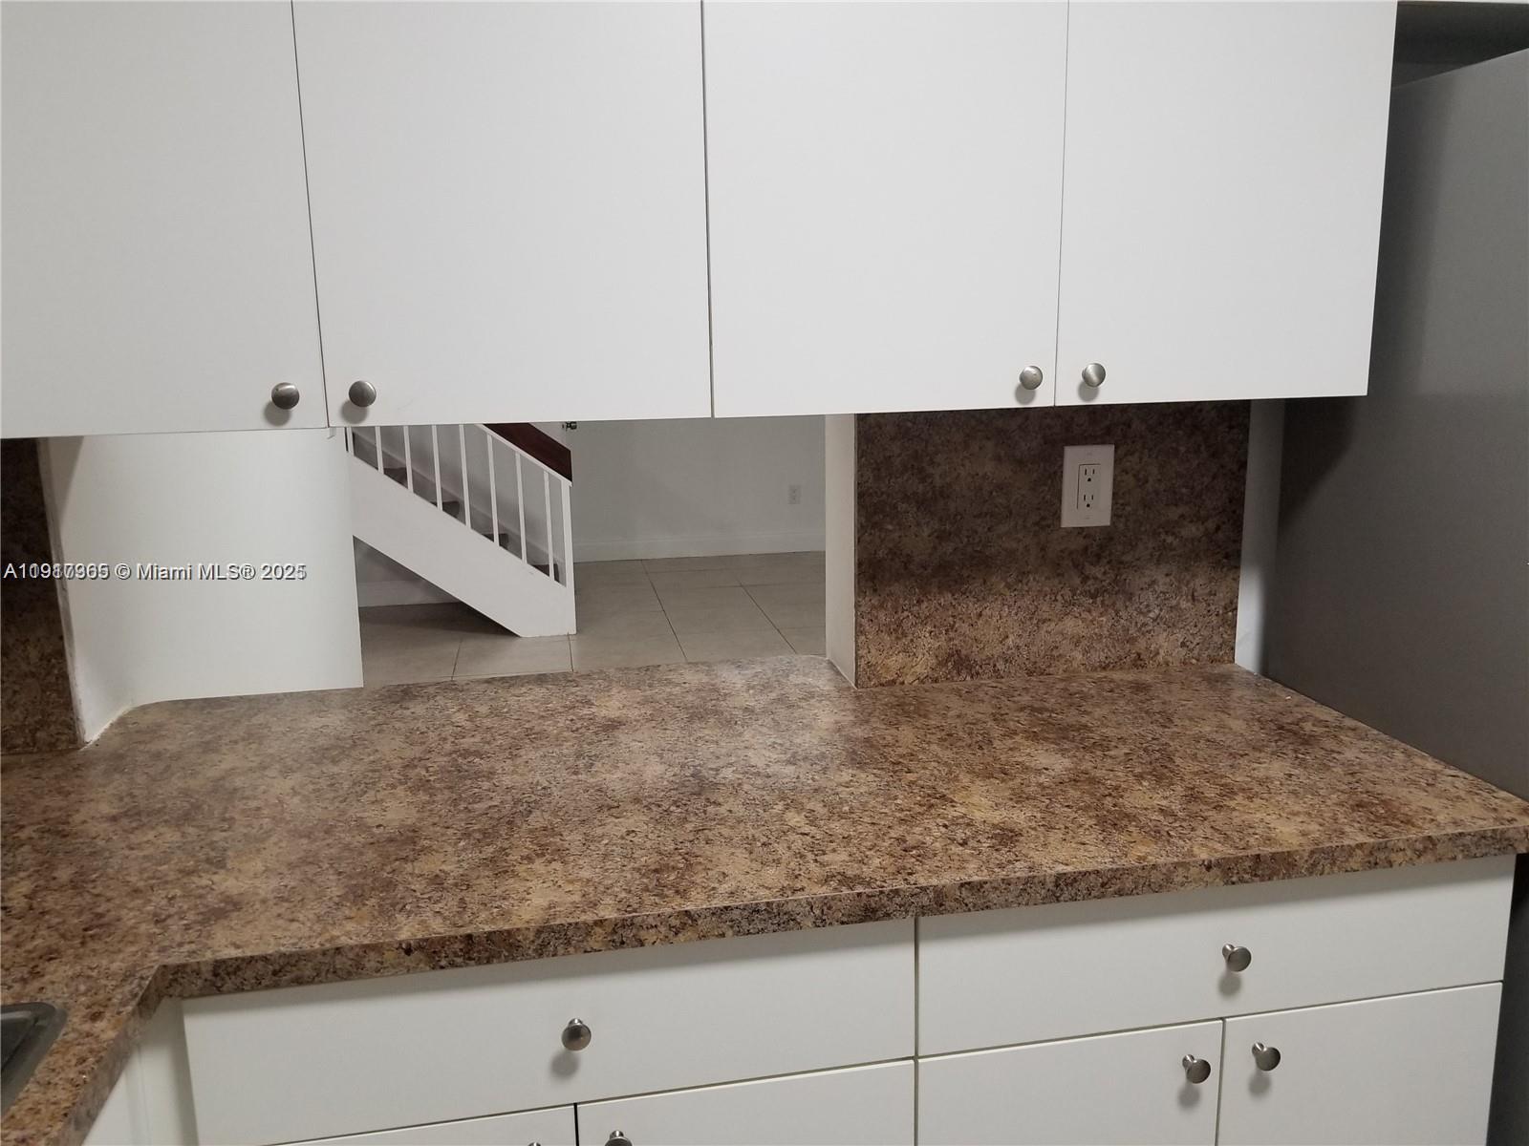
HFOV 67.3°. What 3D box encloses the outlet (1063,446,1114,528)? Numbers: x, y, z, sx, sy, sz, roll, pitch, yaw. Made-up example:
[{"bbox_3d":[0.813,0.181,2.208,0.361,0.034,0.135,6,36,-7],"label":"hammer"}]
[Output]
[{"bbox_3d":[0.481,-0.129,1.709,0.078,0.122,0.009,-3,11,-10],"label":"outlet"}]

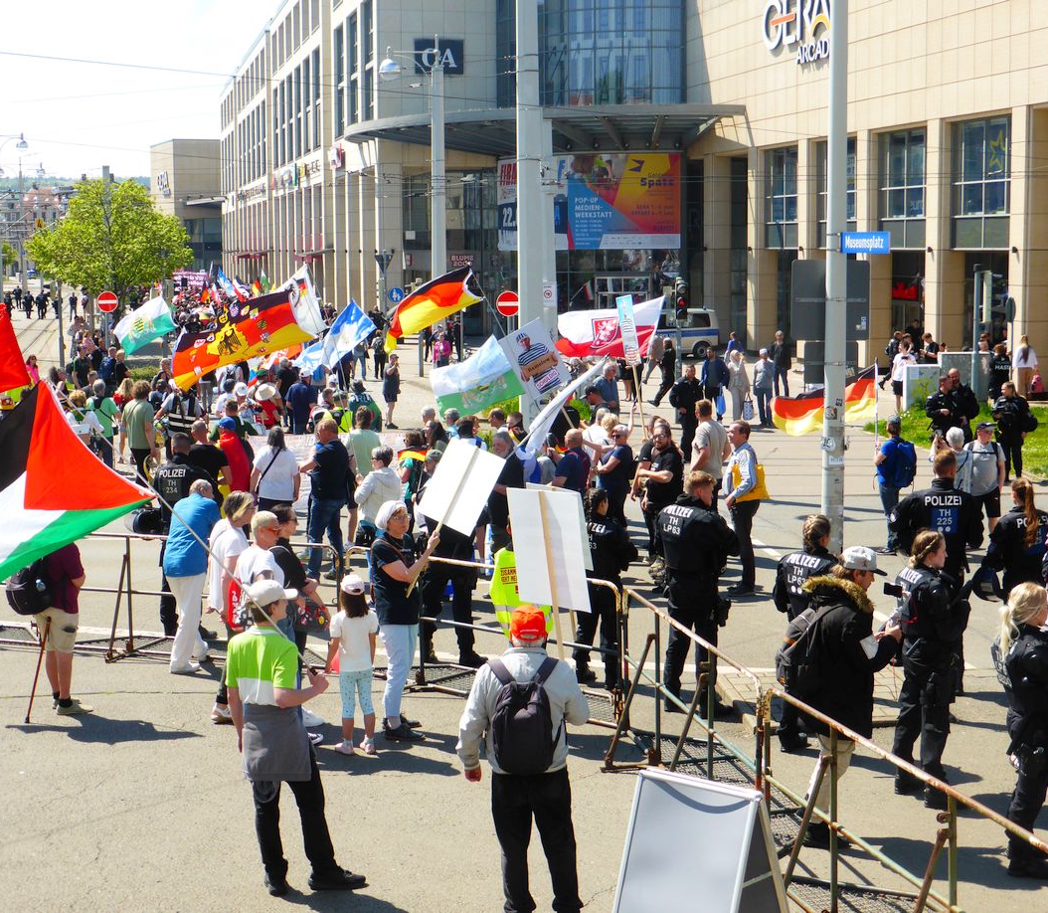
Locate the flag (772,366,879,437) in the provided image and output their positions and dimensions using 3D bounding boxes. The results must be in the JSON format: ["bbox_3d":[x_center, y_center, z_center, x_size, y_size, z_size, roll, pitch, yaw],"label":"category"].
[{"bbox_3d":[3.713,-0.681,20.400,1.320,0.820,0.300,-1,7,-6],"label":"flag"}]

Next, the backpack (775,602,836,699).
[{"bbox_3d":[1.686,1.159,9.850,0.230,0.500,0.290,12,2,-23],"label":"backpack"}]

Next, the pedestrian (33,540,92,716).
[{"bbox_3d":[-3.683,1.199,13.106,0.470,1.640,0.520,-2,7,-14],"label":"pedestrian"}]

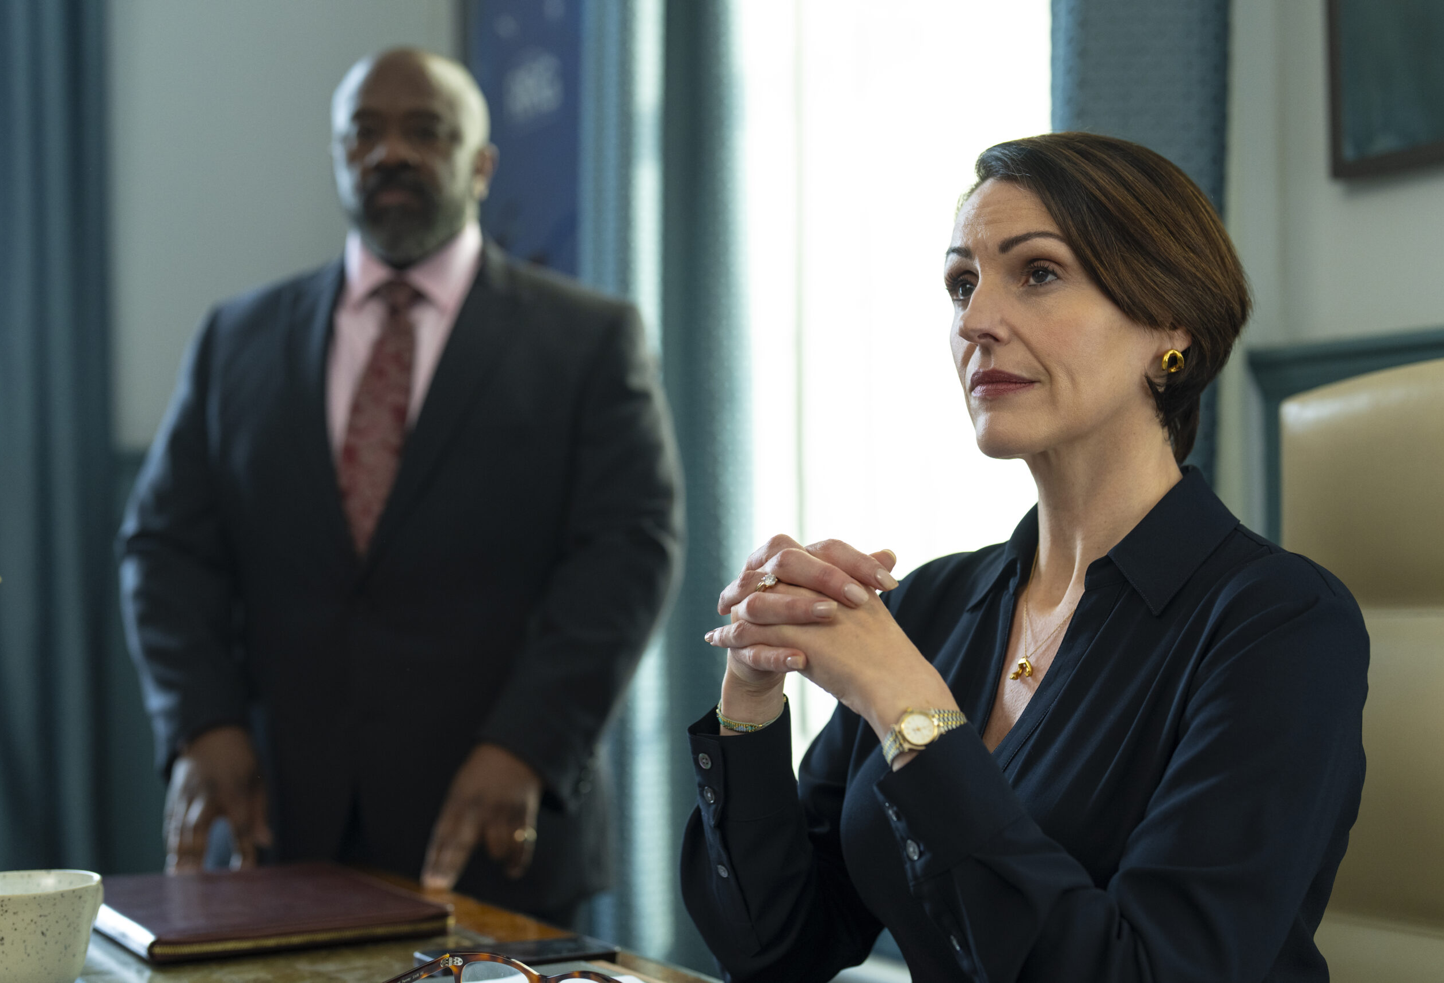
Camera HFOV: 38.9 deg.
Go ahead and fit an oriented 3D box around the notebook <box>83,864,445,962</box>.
[{"bbox_3d":[-0.438,0.386,1.899,0.265,0.020,0.330,1,-1,-30],"label":"notebook"}]

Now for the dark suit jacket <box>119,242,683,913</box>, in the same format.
[{"bbox_3d":[-0.363,0.095,2.320,0.630,0.760,0.380,0,-1,12],"label":"dark suit jacket"}]

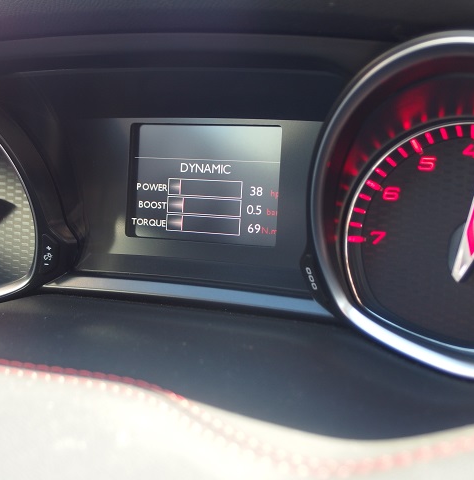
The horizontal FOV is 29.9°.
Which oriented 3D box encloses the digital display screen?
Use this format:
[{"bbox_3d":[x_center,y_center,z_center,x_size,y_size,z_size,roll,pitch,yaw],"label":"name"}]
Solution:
[{"bbox_3d":[-0.015,-0.026,0.410,0.074,0.054,0.010,3,2,17],"label":"digital display screen"}]

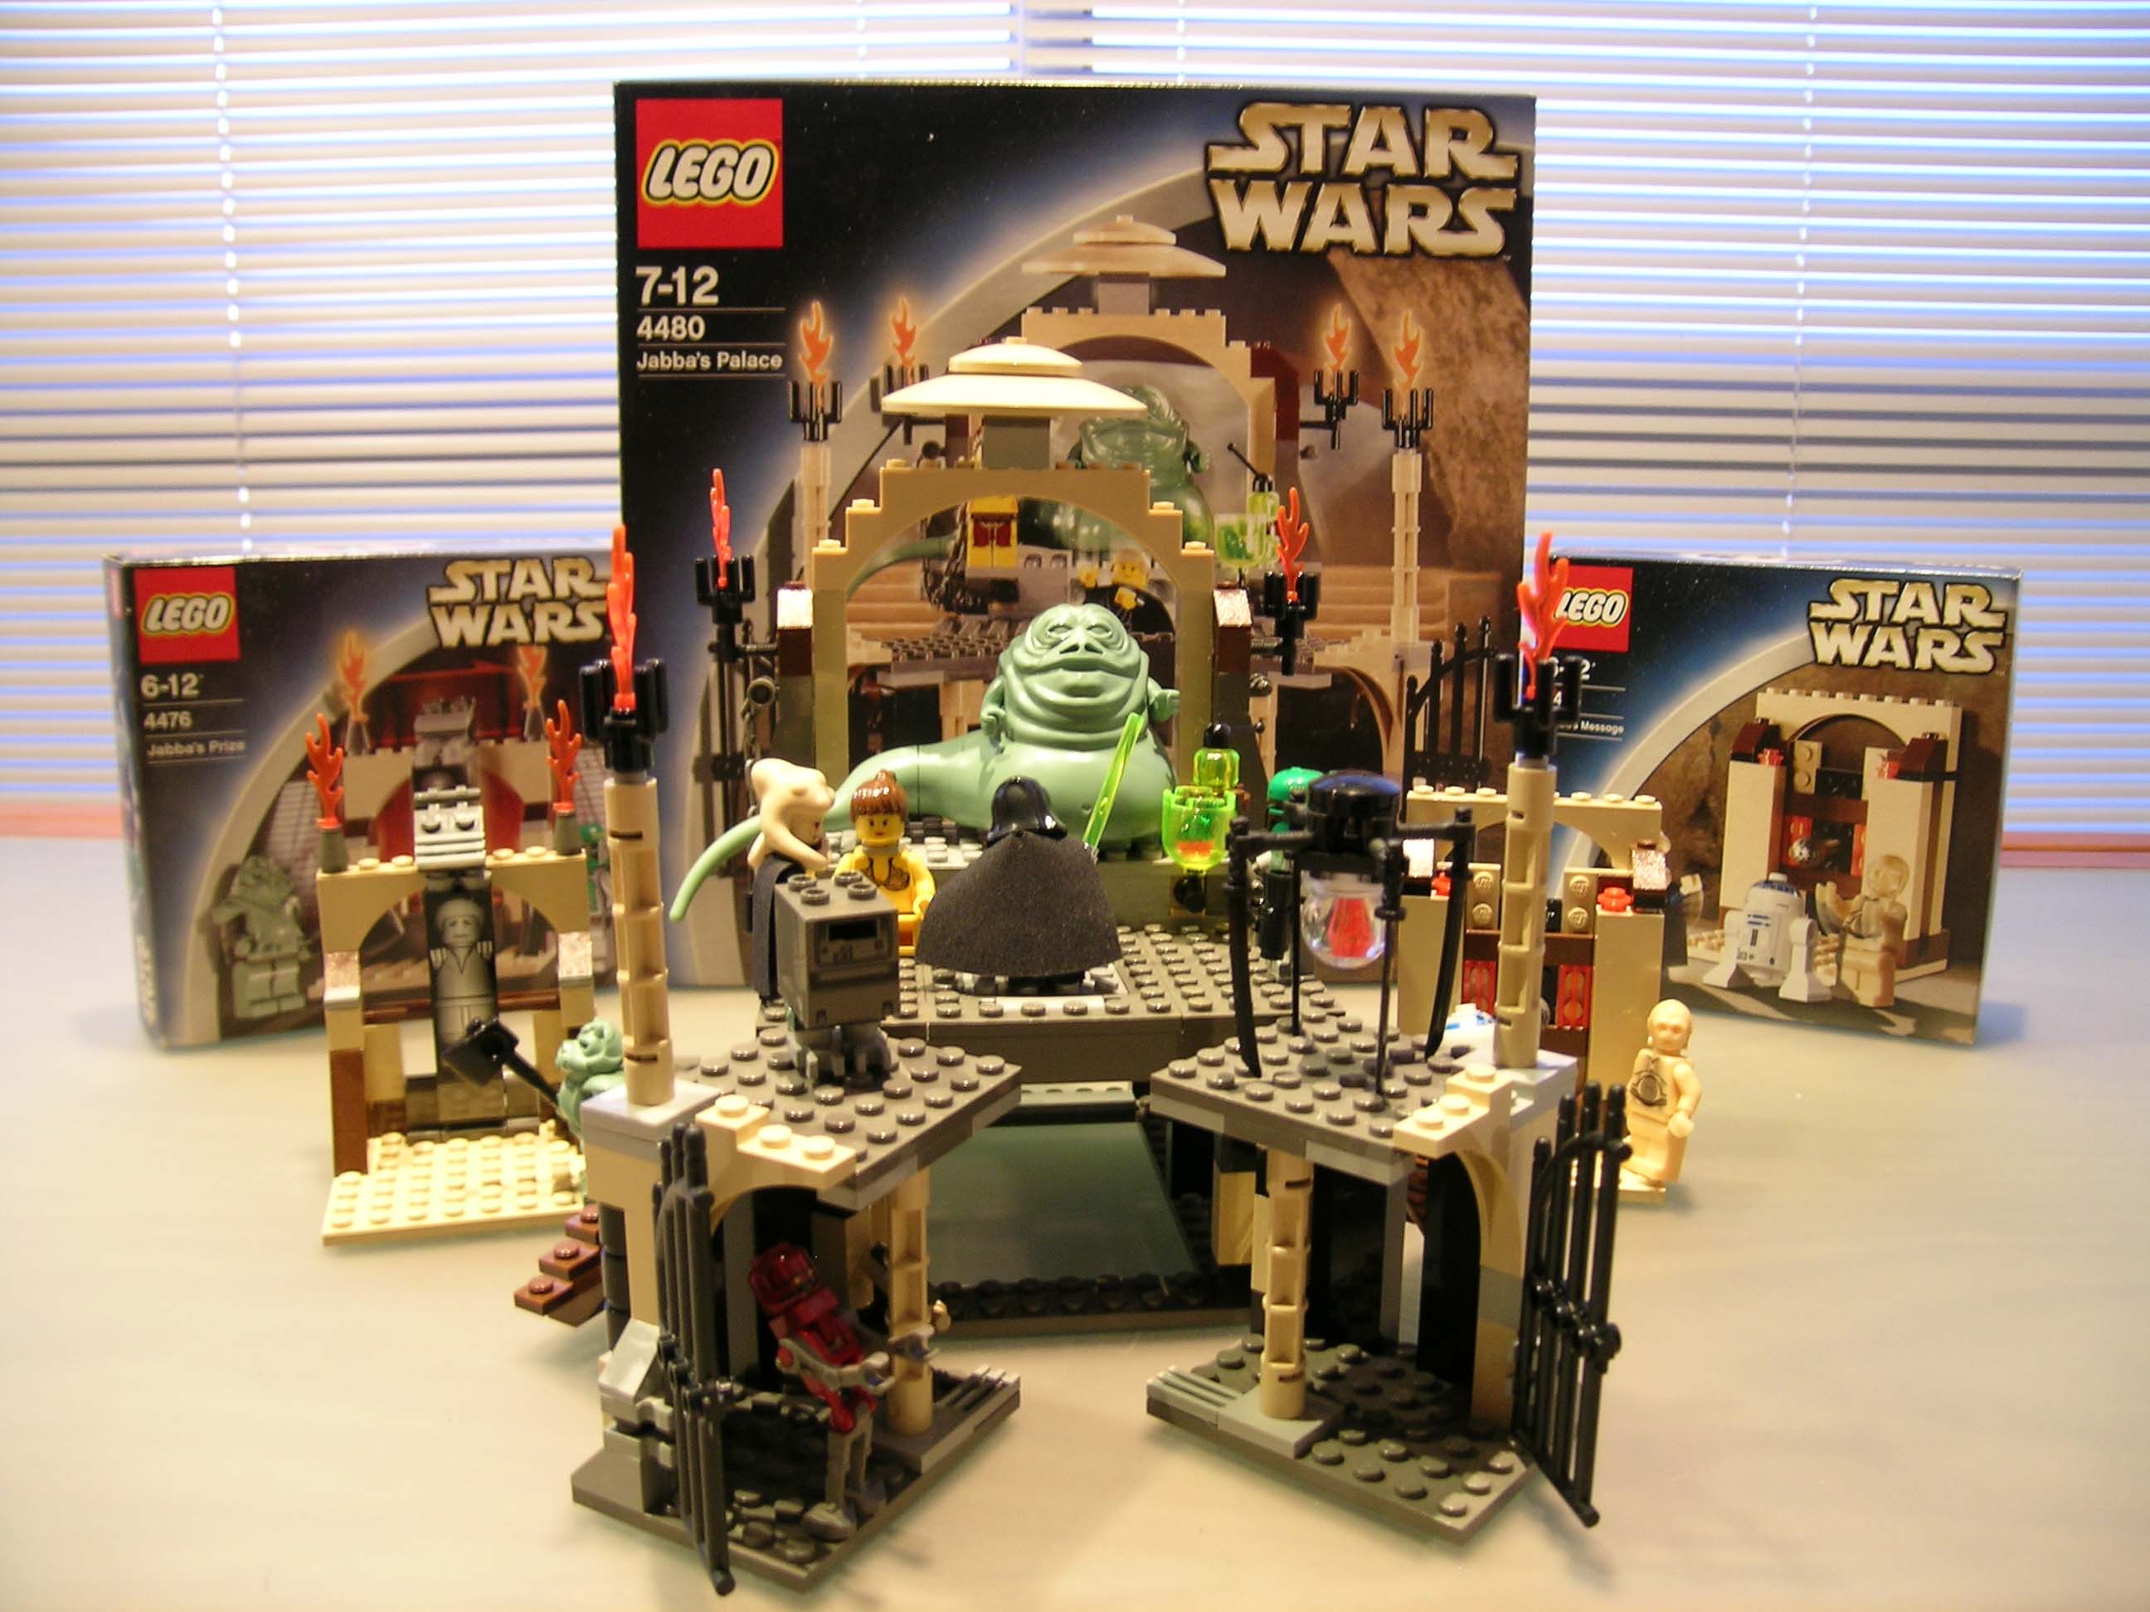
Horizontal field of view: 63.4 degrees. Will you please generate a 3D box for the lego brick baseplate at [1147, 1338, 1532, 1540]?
[{"bbox_3d":[0.053,0.109,0.314,0.064,0.005,0.048,10,14,40],"label":"lego brick baseplate"}]

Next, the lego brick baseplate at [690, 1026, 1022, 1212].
[{"bbox_3d":[-0.042,0.049,0.290,0.048,0.008,0.048,7,14,28],"label":"lego brick baseplate"}]

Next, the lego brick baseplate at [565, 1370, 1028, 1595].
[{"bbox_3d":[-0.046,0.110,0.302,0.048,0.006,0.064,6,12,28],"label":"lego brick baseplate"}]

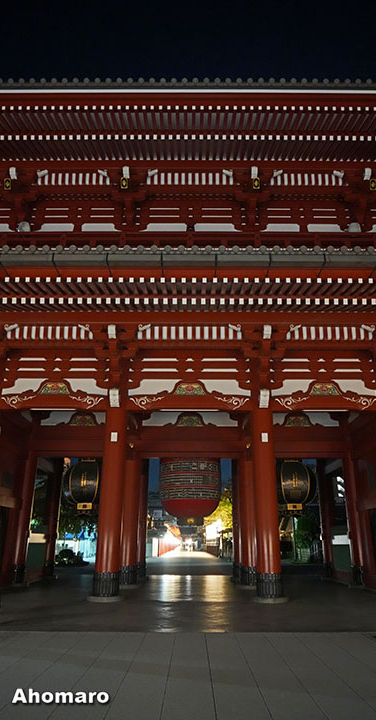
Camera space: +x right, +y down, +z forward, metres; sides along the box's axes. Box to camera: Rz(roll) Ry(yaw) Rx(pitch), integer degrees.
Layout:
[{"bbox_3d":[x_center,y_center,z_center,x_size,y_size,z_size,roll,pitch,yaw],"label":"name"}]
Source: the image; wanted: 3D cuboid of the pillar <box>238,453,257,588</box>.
[{"bbox_3d":[2.354,6.000,18.296,0.730,4.900,0.730,0,-21,0],"label":"pillar"}]

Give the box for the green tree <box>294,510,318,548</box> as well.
[{"bbox_3d":[10.075,14.660,40.366,2.400,3.600,2.400,0,-21,0],"label":"green tree"}]

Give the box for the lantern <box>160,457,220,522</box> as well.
[{"bbox_3d":[0.093,5.299,20.922,2.680,3.650,2.680,0,-21,0],"label":"lantern"}]

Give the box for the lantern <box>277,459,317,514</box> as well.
[{"bbox_3d":[4.430,5.401,20.855,2.250,2.750,2.100,0,-21,0],"label":"lantern"}]

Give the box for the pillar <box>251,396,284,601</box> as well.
[{"bbox_3d":[2.338,4.013,14.416,0.740,5.800,0.740,0,-21,0],"label":"pillar"}]

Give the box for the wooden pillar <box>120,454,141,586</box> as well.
[{"bbox_3d":[-2.265,5.985,18.323,0.730,4.900,0.730,0,-21,0],"label":"wooden pillar"}]

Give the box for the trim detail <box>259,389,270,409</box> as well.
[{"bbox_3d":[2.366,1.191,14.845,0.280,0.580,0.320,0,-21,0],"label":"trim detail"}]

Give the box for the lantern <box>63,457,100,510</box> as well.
[{"bbox_3d":[-4.304,5.383,20.919,2.250,2.750,2.100,0,-21,0],"label":"lantern"}]

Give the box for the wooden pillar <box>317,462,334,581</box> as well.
[{"bbox_3d":[6.497,7.320,22.267,0.720,5.350,0.720,0,-21,0],"label":"wooden pillar"}]

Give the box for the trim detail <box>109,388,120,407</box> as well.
[{"bbox_3d":[-2.304,1.221,15.153,0.290,0.560,0.250,0,-21,0],"label":"trim detail"}]

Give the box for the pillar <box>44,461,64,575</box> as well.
[{"bbox_3d":[-6.340,6.987,22.531,0.720,5.750,0.720,0,-21,0],"label":"pillar"}]

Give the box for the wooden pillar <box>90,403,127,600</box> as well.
[{"bbox_3d":[-2.282,4.022,14.434,0.740,5.750,0.740,0,-21,0],"label":"wooden pillar"}]

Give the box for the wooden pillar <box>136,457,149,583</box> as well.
[{"bbox_3d":[-2.245,7.316,22.310,0.720,5.300,0.720,0,-21,0],"label":"wooden pillar"}]

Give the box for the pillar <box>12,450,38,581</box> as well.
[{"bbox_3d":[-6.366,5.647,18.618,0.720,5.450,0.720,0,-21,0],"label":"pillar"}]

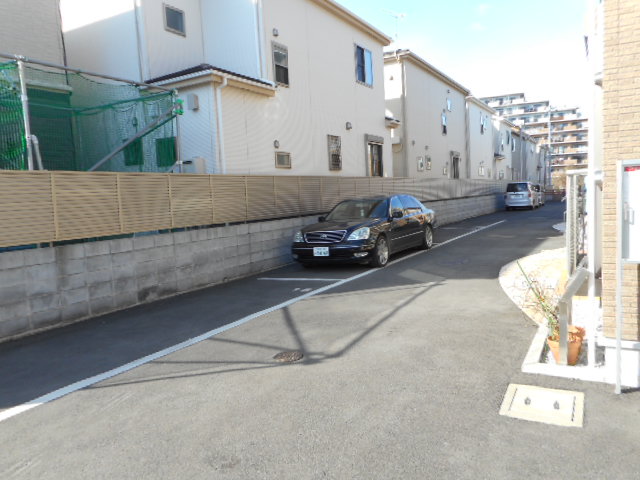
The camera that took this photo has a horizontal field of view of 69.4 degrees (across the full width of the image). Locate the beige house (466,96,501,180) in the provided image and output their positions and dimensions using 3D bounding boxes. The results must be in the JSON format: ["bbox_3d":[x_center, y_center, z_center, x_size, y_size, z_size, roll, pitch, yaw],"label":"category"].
[{"bbox_3d":[7.730,-5.987,32.251,7.500,7.300,7.050,0,6,32],"label":"beige house"}]

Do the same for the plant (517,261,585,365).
[{"bbox_3d":[2.015,0.594,3.993,0.440,0.810,0.430,0,6,32],"label":"plant"}]

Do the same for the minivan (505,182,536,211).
[{"bbox_3d":[14.227,-3.101,32.280,1.690,1.830,4.550,0,6,32],"label":"minivan"}]

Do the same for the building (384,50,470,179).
[{"bbox_3d":[3.128,-4.877,24.565,7.350,7.000,10.100,0,6,32],"label":"building"}]

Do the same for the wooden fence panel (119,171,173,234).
[{"bbox_3d":[-2.765,-0.603,7.417,0.050,0.895,1.000,0,6,32],"label":"wooden fence panel"}]

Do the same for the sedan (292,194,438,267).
[{"bbox_3d":[1.342,-0.348,11.412,1.850,1.470,4.950,0,6,32],"label":"sedan"}]

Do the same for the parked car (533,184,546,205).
[{"bbox_3d":[17.067,-3.516,36.887,1.650,1.660,4.200,0,6,32],"label":"parked car"}]

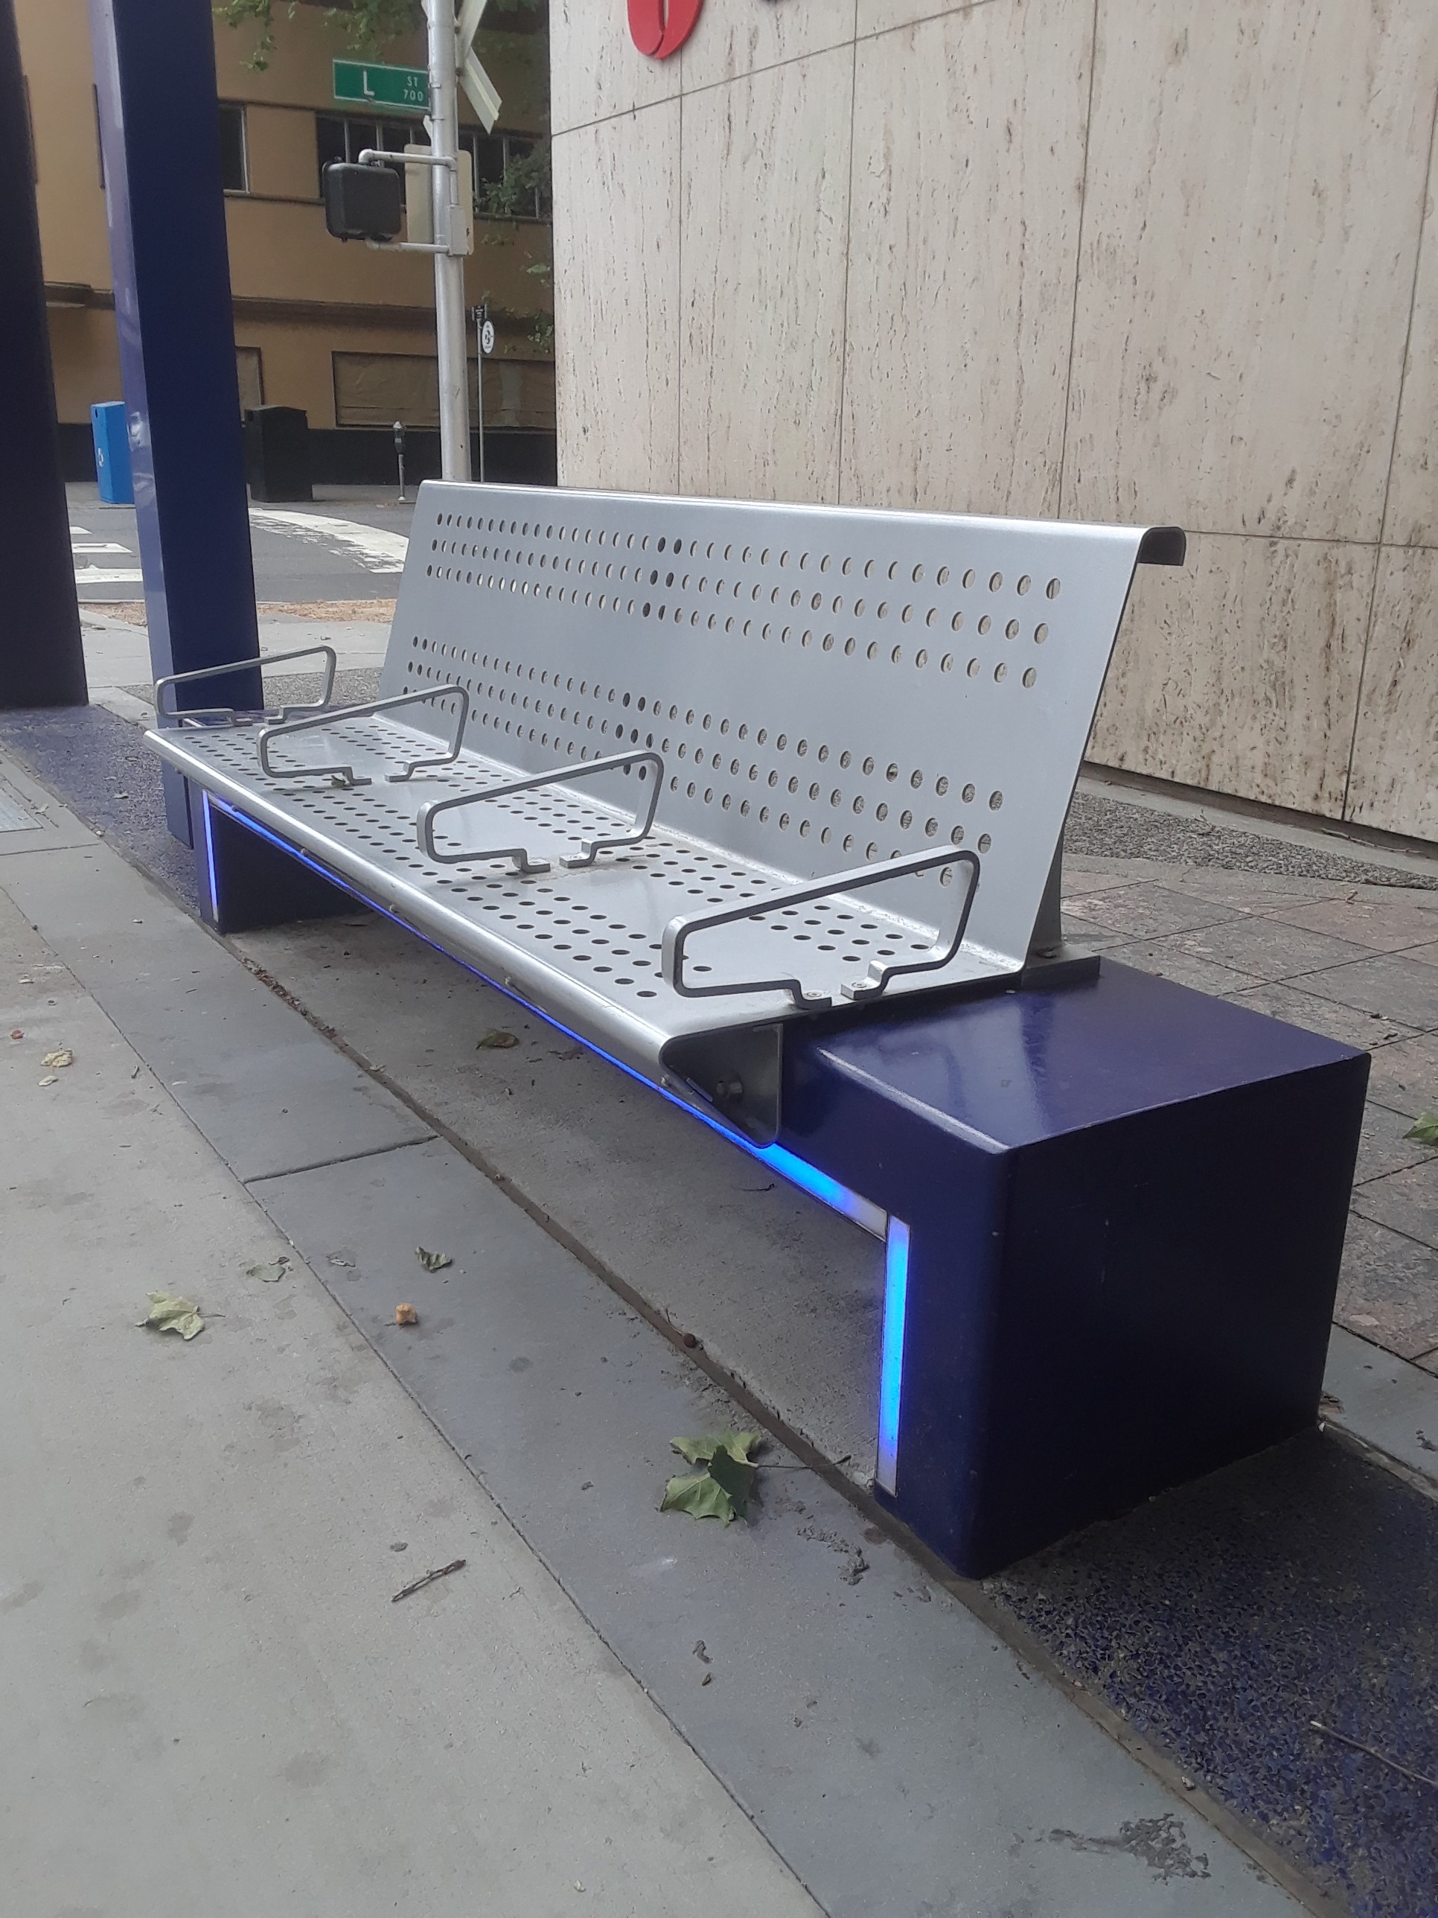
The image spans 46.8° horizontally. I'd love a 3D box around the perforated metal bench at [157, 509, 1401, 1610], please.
[{"bbox_3d":[-0.318,-0.234,2.666,0.678,0.972,2.726,-10,20,-30],"label":"perforated metal bench"}]

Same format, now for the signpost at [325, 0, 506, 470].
[{"bbox_3d":[-1.872,-4.432,10.485,1.150,4.300,0.550,-10,20,-30],"label":"signpost"}]

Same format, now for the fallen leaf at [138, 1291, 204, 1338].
[{"bbox_3d":[-0.693,0.441,2.074,0.090,0.026,0.092,-6,18,-19],"label":"fallen leaf"}]

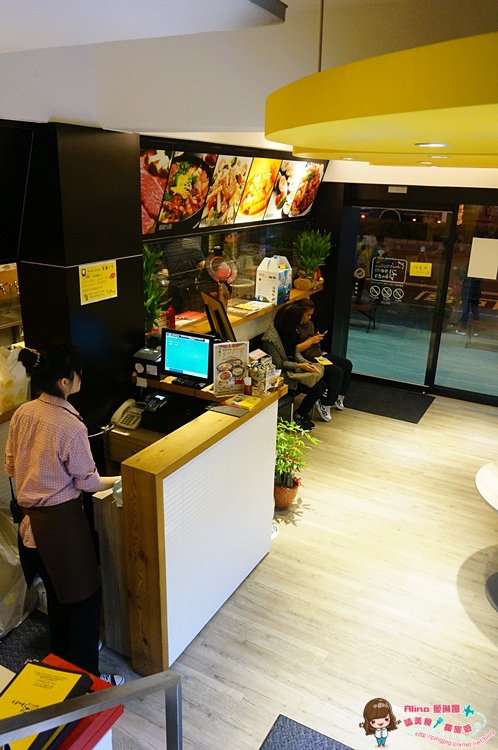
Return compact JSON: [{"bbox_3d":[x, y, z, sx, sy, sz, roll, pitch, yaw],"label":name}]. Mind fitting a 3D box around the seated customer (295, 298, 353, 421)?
[{"bbox_3d":[0.630,-0.188,5.788,0.740,1.120,0.500,13,22,29],"label":"seated customer"}]

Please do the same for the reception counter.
[{"bbox_3d":[-0.464,0.659,3.296,0.875,1.062,1.295,11,21,26],"label":"reception counter"}]

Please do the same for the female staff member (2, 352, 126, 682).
[{"bbox_3d":[-0.784,0.621,2.562,0.480,1.580,0.470,-9,21,-27],"label":"female staff member"}]

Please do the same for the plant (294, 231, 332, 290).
[{"bbox_3d":[0.687,-1.245,6.333,0.420,0.640,0.400,1,19,0],"label":"plant"}]

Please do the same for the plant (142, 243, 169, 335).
[{"bbox_3d":[-0.681,-0.530,4.025,0.250,0.690,0.250,11,21,26],"label":"plant"}]

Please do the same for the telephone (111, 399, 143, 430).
[{"bbox_3d":[-0.693,0.222,3.387,0.185,0.100,0.220,5,19,10],"label":"telephone"}]

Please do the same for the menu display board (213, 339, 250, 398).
[{"bbox_3d":[-0.088,-0.046,3.281,0.218,0.305,0.070,-9,21,-27],"label":"menu display board"}]

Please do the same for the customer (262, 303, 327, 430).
[{"bbox_3d":[0.438,-0.078,5.604,0.650,1.170,0.470,3,19,4],"label":"customer"}]

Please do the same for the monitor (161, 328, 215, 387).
[{"bbox_3d":[-0.345,-0.106,3.409,0.360,0.320,0.170,11,21,26],"label":"monitor"}]

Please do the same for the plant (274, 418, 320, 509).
[{"bbox_3d":[0.297,0.627,4.081,0.380,0.660,0.380,1,19,0],"label":"plant"}]

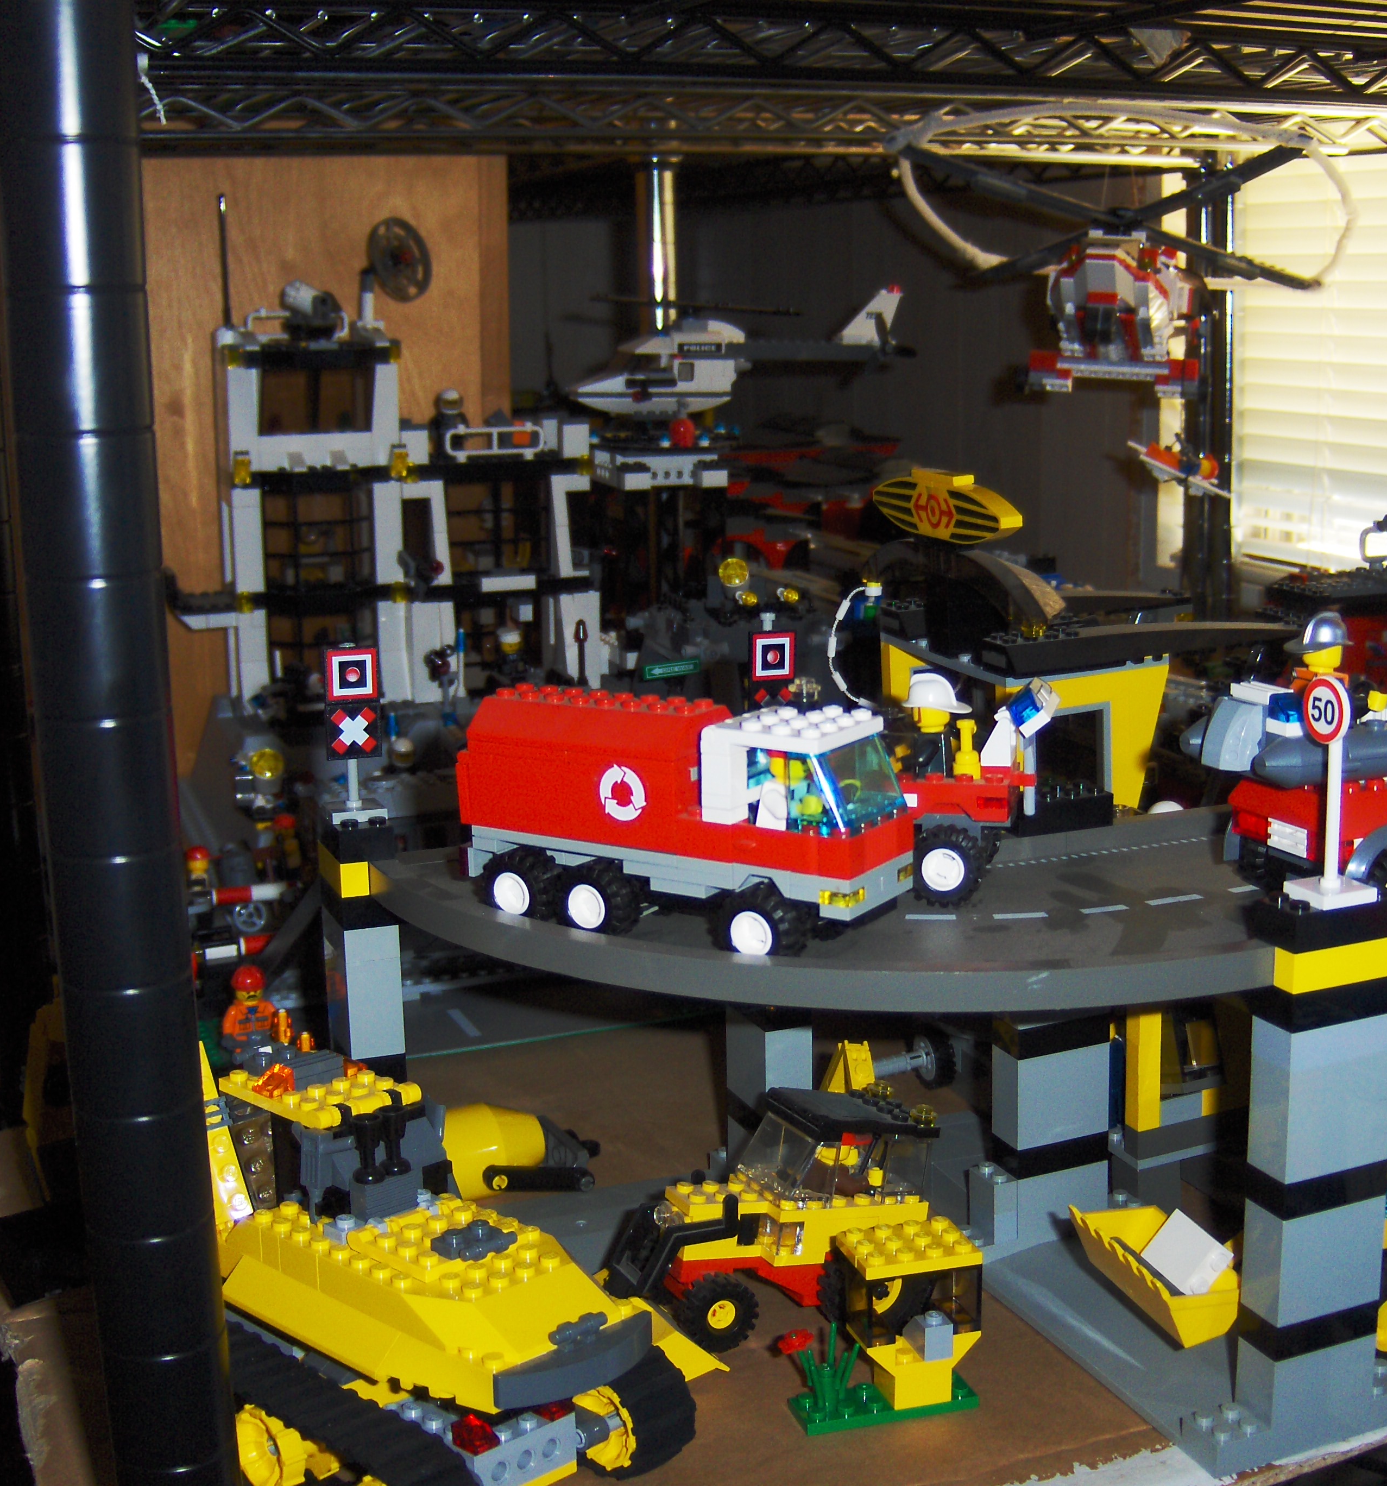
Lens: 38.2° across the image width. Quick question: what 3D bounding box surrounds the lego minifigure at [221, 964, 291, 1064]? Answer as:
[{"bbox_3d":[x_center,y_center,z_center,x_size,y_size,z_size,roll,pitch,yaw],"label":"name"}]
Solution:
[{"bbox_3d":[-0.149,0.094,0.675,0.025,0.040,0.016,-5,13,-17],"label":"lego minifigure"}]

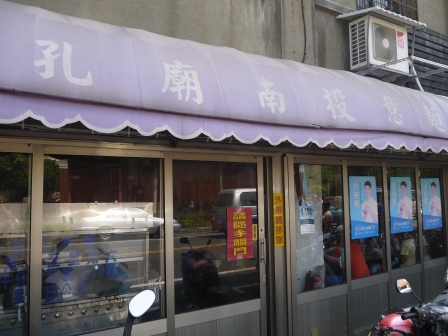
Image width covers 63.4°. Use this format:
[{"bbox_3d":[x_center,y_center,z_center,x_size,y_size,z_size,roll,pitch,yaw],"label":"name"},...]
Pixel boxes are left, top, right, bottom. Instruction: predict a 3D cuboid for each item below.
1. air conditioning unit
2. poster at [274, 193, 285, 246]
[{"bbox_3d":[1.838,-1.405,4.280,0.725,0.555,0.260,1,-5,-31],"label":"air conditioning unit"},{"bbox_3d":[0.548,0.519,3.617,0.118,0.525,0.010,1,-5,-31],"label":"poster"}]

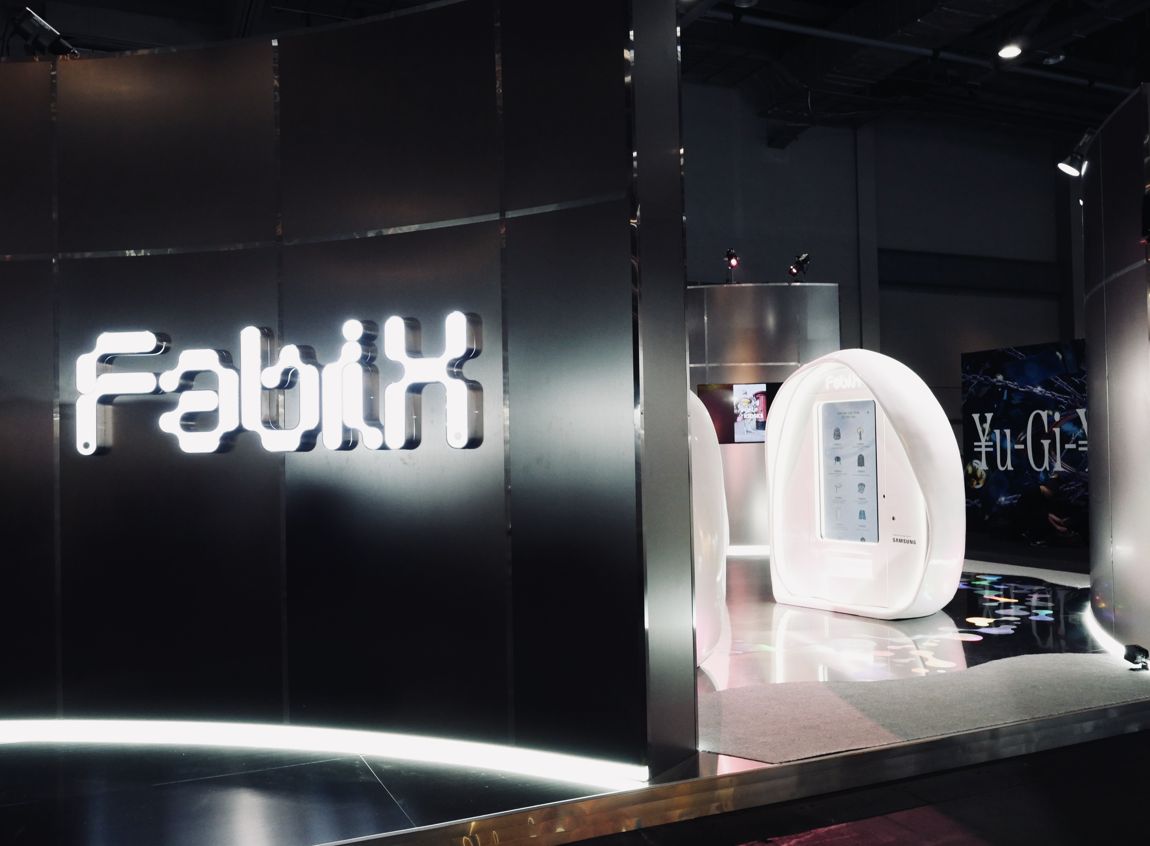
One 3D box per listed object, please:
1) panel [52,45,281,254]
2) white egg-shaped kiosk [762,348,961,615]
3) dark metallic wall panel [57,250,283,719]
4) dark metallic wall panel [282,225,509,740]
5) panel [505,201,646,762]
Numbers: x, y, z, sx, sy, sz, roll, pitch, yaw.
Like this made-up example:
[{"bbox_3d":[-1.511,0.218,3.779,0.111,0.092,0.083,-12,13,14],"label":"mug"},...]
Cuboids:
[{"bbox_3d":[-2.136,-1.428,5.215,1.228,1.034,0.060,-2,-2,9],"label":"panel"},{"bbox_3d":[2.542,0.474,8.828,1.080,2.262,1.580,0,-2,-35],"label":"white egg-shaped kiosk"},{"bbox_3d":[-2.094,0.326,5.162,1.228,2.428,0.060,-2,-2,9],"label":"dark metallic wall panel"},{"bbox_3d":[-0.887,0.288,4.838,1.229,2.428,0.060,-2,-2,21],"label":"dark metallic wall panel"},{"bbox_3d":[-0.007,0.255,4.441,0.650,2.428,0.060,-2,-2,30],"label":"panel"}]

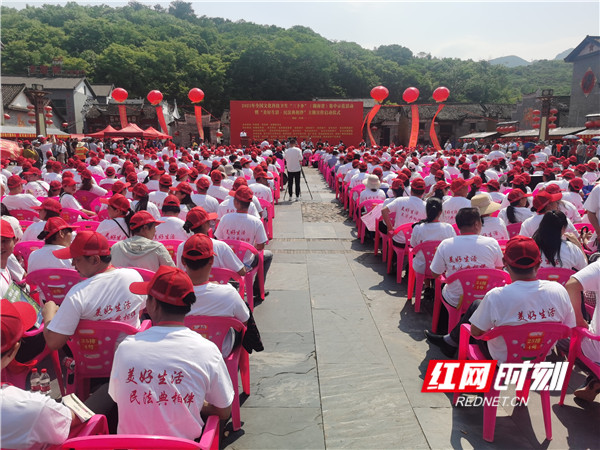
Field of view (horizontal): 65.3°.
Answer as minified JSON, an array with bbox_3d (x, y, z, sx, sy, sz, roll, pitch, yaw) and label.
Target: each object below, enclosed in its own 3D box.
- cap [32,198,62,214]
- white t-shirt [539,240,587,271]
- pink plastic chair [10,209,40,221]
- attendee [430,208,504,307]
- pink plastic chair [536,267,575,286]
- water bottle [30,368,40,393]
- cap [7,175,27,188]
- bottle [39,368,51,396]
[{"bbox_3d":[-2.487,-0.187,4.600,0.280,0.150,0.180,-1,11,-5],"label":"cap"},{"bbox_3d":[2.110,0.371,3.957,0.480,0.530,0.280,1,10,4],"label":"white t-shirt"},{"bbox_3d":[-4.066,0.101,7.160,0.580,0.770,0.540,0,11,0],"label":"pink plastic chair"},{"bbox_3d":[1.439,0.422,4.069,0.560,1.220,0.780,1,11,4],"label":"attendee"},{"bbox_3d":[2.066,0.674,4.092,0.580,0.770,0.540,0,11,0],"label":"pink plastic chair"},{"bbox_3d":[-1.791,1.083,3.195,0.065,0.225,0.065,0,10,0],"label":"water bottle"},{"bbox_3d":[-4.202,-0.645,6.945,0.180,0.140,0.270,5,21,28],"label":"cap"},{"bbox_3d":[-1.739,1.099,3.189,0.066,0.215,0.066,0,11,0],"label":"bottle"}]

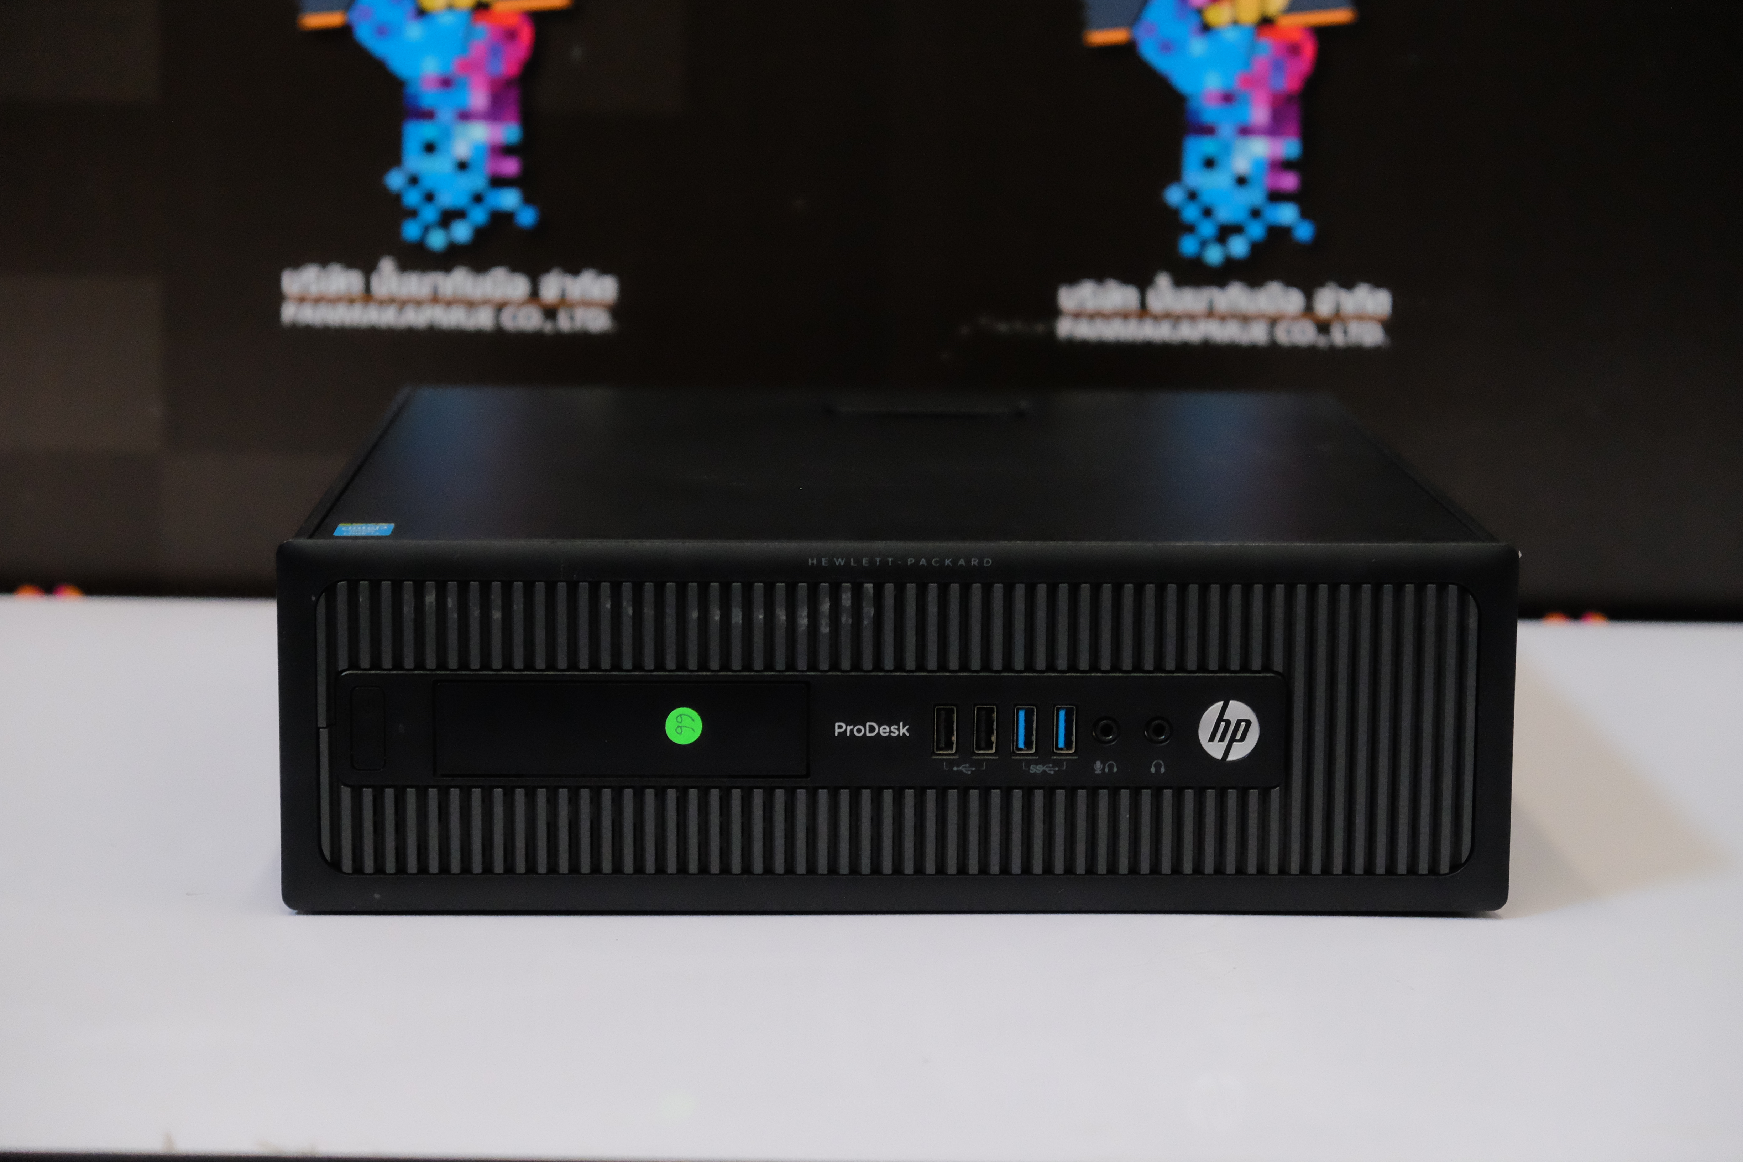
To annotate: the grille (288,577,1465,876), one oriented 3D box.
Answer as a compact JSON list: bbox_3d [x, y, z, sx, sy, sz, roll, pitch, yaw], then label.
[{"bbox_3d":[0.008,0.040,1.105,0.318,0.083,0.012,0,9,-2],"label":"grille"}]

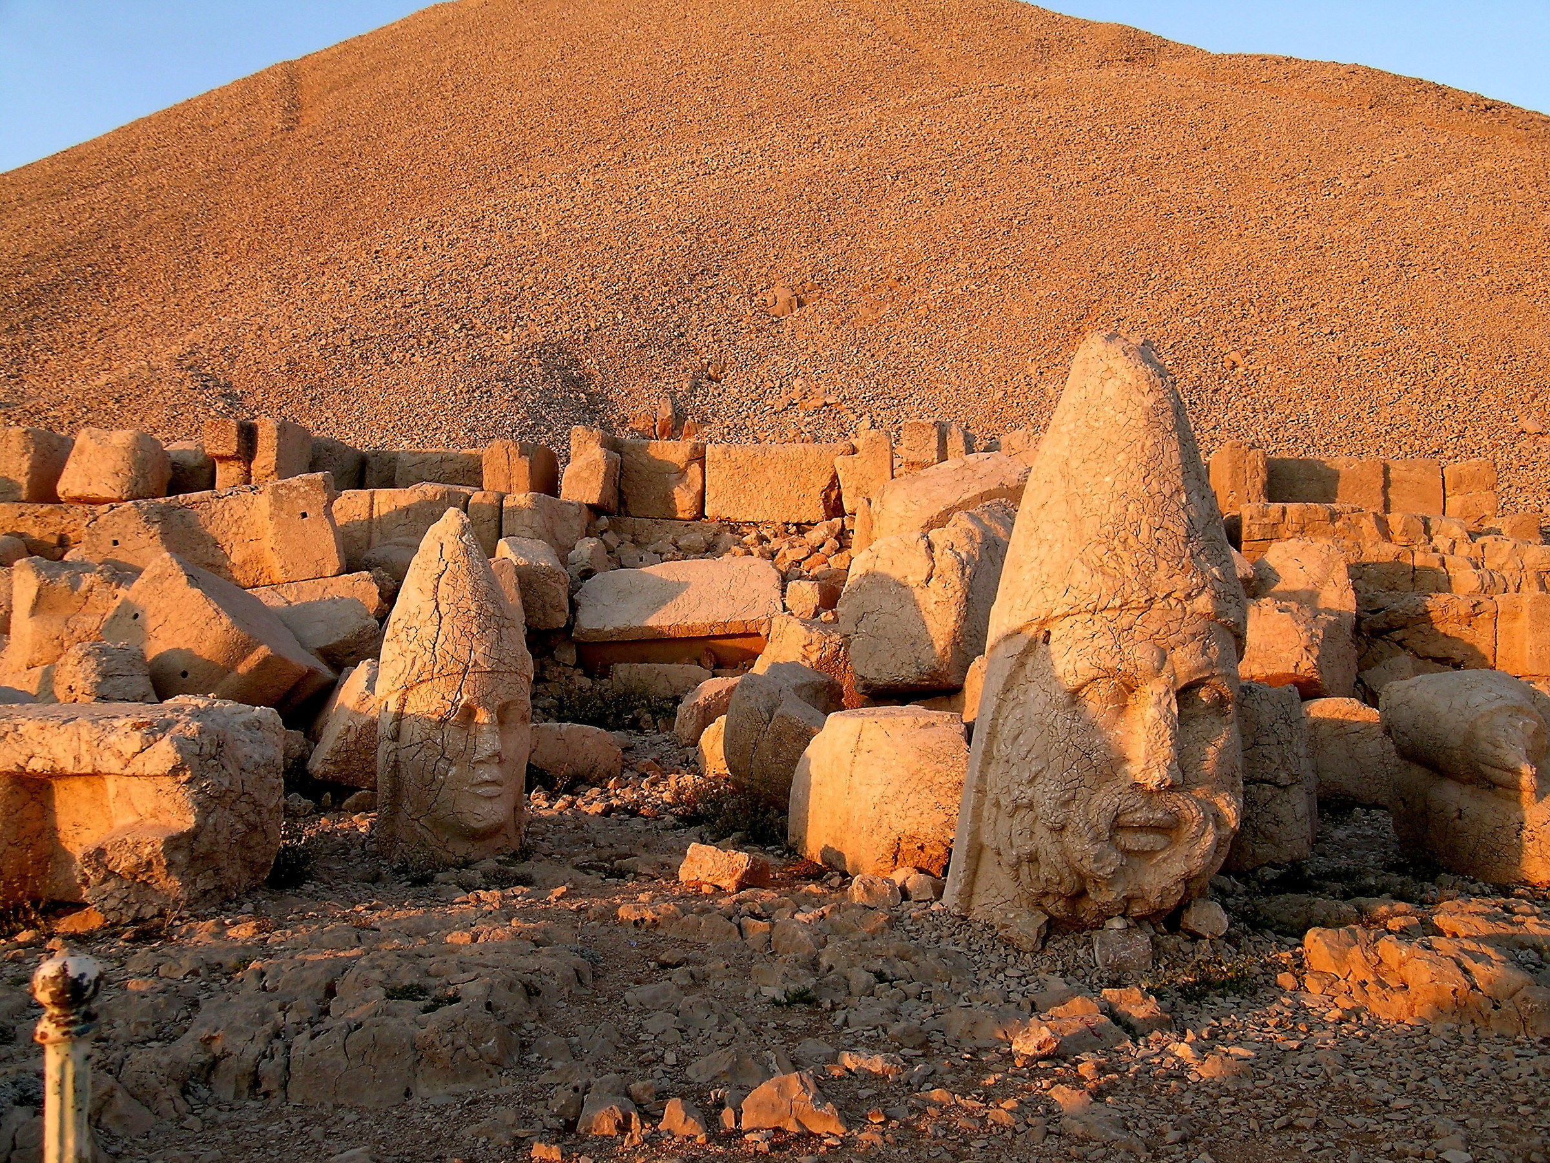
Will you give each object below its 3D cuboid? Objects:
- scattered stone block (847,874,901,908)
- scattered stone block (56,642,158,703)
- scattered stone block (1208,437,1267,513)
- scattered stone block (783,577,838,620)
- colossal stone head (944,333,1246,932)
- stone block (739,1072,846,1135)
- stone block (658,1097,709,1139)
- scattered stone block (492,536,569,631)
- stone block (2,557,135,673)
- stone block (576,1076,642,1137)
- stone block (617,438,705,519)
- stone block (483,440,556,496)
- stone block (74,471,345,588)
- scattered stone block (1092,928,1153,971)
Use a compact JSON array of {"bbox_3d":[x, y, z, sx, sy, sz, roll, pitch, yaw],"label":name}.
[{"bbox_3d":[0.533,1.667,8.450,0.280,0.165,0.220,0,-2,0],"label":"scattered stone block"},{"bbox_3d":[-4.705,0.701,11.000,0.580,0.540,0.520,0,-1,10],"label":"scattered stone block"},{"bbox_3d":[4.952,-1.136,16.800,0.500,0.740,0.520,0,-1,15],"label":"scattered stone block"},{"bbox_3d":[0.324,0.139,13.300,0.340,0.310,0.380,0,-1,30],"label":"scattered stone block"},{"bbox_3d":[1.550,0.200,7.450,1.150,2.750,1.120,2,-1,-18],"label":"colossal stone head"},{"bbox_3d":[0.053,1.570,4.720,0.310,0.185,0.220,0,-1,0],"label":"stone block"},{"bbox_3d":[-0.272,1.595,4.660,0.140,0.120,0.120,0,-1,0],"label":"stone block"},{"bbox_3d":[-2.003,0.015,12.800,0.580,0.700,0.580,0,-1,-15],"label":"scattered stone block"},{"bbox_3d":[-5.179,0.255,11.600,0.900,0.820,0.750,1,-2,-20],"label":"stone block"},{"bbox_3d":[-0.506,1.608,4.800,0.175,0.140,0.150,0,-1,10],"label":"stone block"},{"bbox_3d":[-1.229,-1.106,17.000,0.950,0.860,0.800,0,-2,0],"label":"stone block"},{"bbox_3d":[-2.778,-1.228,17.000,0.550,0.570,0.620,0,-1,17],"label":"stone block"},{"bbox_3d":[-4.899,-0.441,13.800,2.100,0.780,0.800,-9,0,-12],"label":"stone block"},{"bbox_3d":[1.528,1.617,6.900,0.260,0.165,0.200,0,-2,0],"label":"scattered stone block"}]

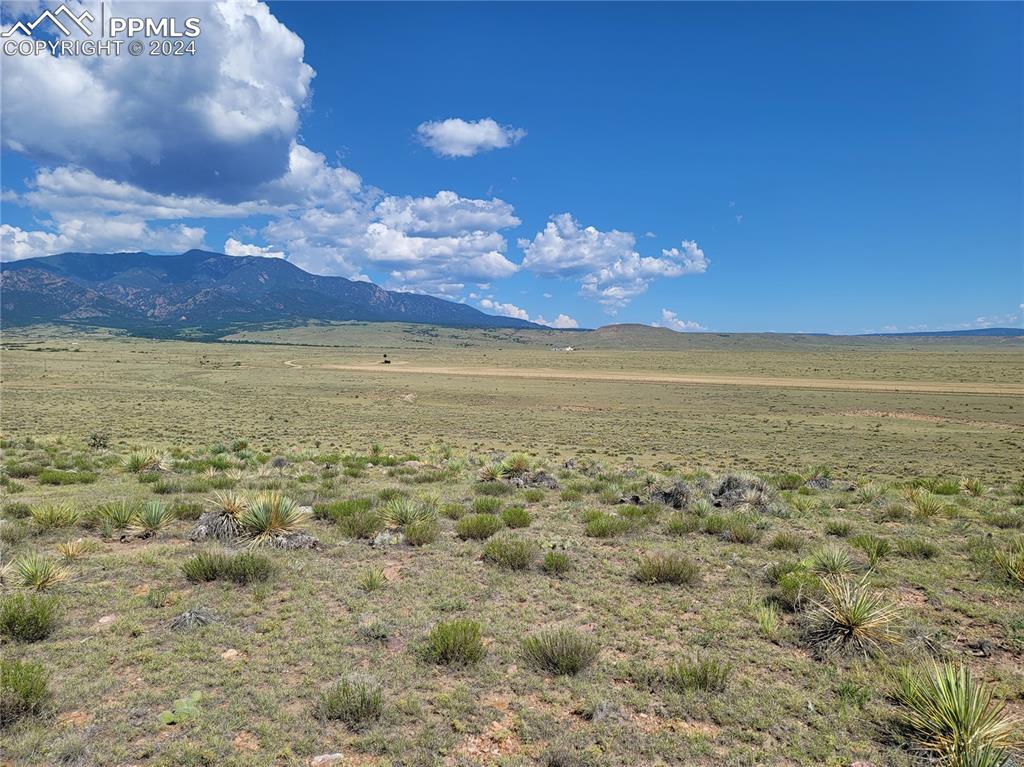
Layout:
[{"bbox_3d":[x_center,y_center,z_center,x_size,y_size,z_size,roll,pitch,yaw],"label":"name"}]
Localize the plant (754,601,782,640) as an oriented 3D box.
[{"bbox_3d":[1.623,1.490,4.678,0.165,0.222,0.156,0,3,0],"label":"plant"}]

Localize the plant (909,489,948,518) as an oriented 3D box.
[{"bbox_3d":[5.256,1.514,9.328,0.505,0.342,0.480,0,3,0],"label":"plant"}]

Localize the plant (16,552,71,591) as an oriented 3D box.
[{"bbox_3d":[-3.897,1.564,6.148,0.449,0.269,0.427,0,3,0],"label":"plant"}]

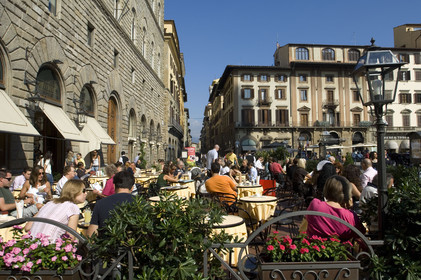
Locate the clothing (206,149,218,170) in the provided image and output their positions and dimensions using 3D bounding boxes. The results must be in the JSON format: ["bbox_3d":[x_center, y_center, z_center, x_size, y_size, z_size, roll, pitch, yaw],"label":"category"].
[{"bbox_3d":[0.061,0.634,8.978,0.360,0.680,0.460,2,-4,-37],"label":"clothing"}]

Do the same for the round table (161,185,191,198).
[{"bbox_3d":[-0.757,1.408,6.230,0.620,0.740,0.620,-1,-3,0],"label":"round table"}]

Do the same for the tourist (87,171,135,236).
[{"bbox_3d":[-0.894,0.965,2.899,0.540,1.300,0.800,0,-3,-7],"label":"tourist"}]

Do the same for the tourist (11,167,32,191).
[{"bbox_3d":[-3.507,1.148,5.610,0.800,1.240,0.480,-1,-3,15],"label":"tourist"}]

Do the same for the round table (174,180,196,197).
[{"bbox_3d":[-0.695,1.541,8.126,0.650,0.740,0.650,0,-3,0],"label":"round table"}]

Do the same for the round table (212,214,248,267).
[{"bbox_3d":[0.061,1.211,2.966,0.620,0.740,0.620,-1,-3,0],"label":"round table"}]

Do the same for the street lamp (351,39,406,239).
[{"bbox_3d":[1.442,0.326,2.485,0.340,2.420,0.340,-1,-3,7],"label":"street lamp"}]

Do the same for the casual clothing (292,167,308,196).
[{"bbox_3d":[1.989,0.918,6.457,0.420,0.700,0.480,2,-4,-41],"label":"casual clothing"}]

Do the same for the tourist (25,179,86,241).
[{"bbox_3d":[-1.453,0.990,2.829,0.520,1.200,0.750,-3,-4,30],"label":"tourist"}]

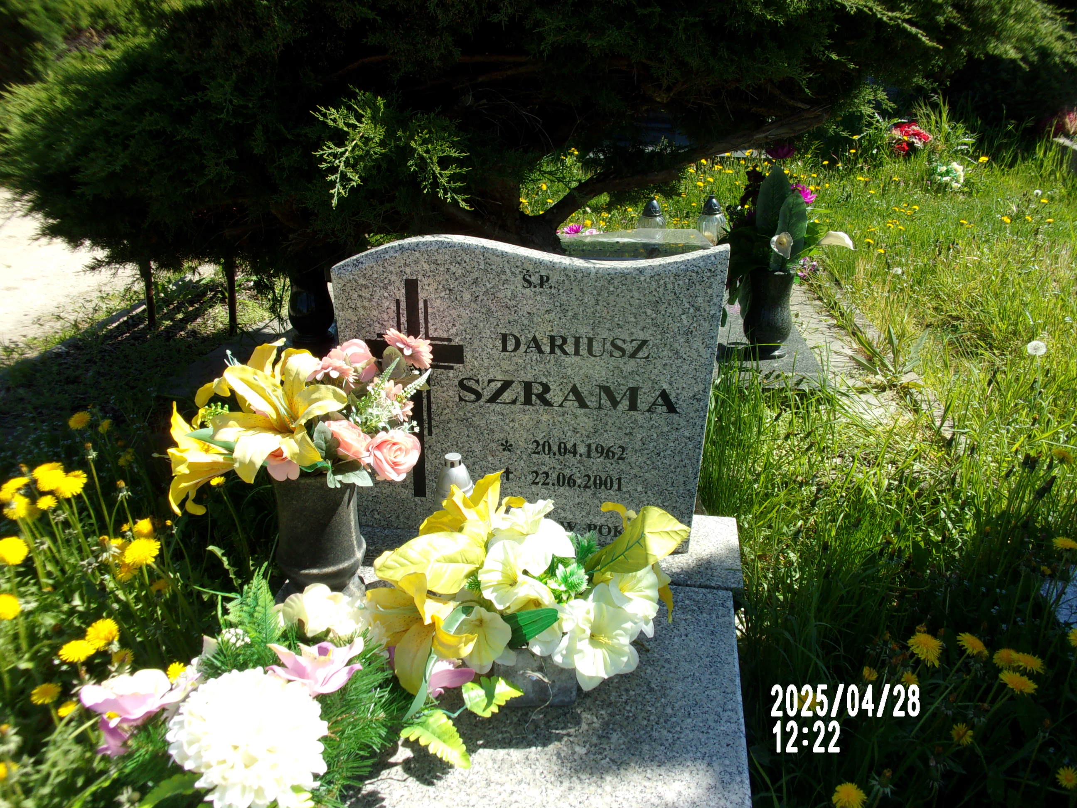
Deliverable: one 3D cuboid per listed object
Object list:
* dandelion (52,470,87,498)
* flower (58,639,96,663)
[{"bbox_3d":[-0.672,0.117,1.250,0.046,0.030,0.046,4,45,5],"label":"dandelion"},{"bbox_3d":[-0.561,0.301,1.060,0.042,0.022,0.042,4,24,7],"label":"flower"}]

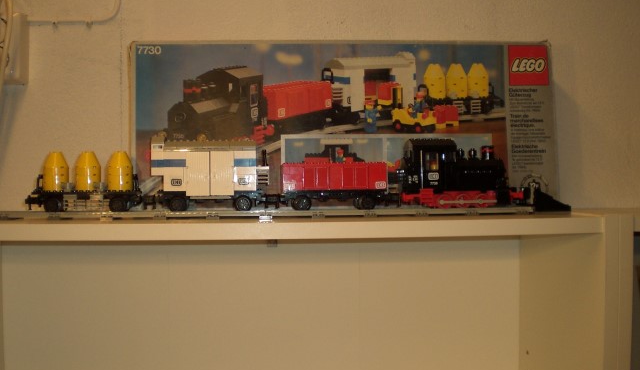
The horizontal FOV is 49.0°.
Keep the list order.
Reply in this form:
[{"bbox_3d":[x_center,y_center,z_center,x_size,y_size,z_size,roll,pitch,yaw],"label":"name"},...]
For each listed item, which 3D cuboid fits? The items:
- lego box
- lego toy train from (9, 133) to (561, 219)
[{"bbox_3d":[0.036,-0.080,0.980,0.575,0.230,0.080,-1,0,-5],"label":"lego box"},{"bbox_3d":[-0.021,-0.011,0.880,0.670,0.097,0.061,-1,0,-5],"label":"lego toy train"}]

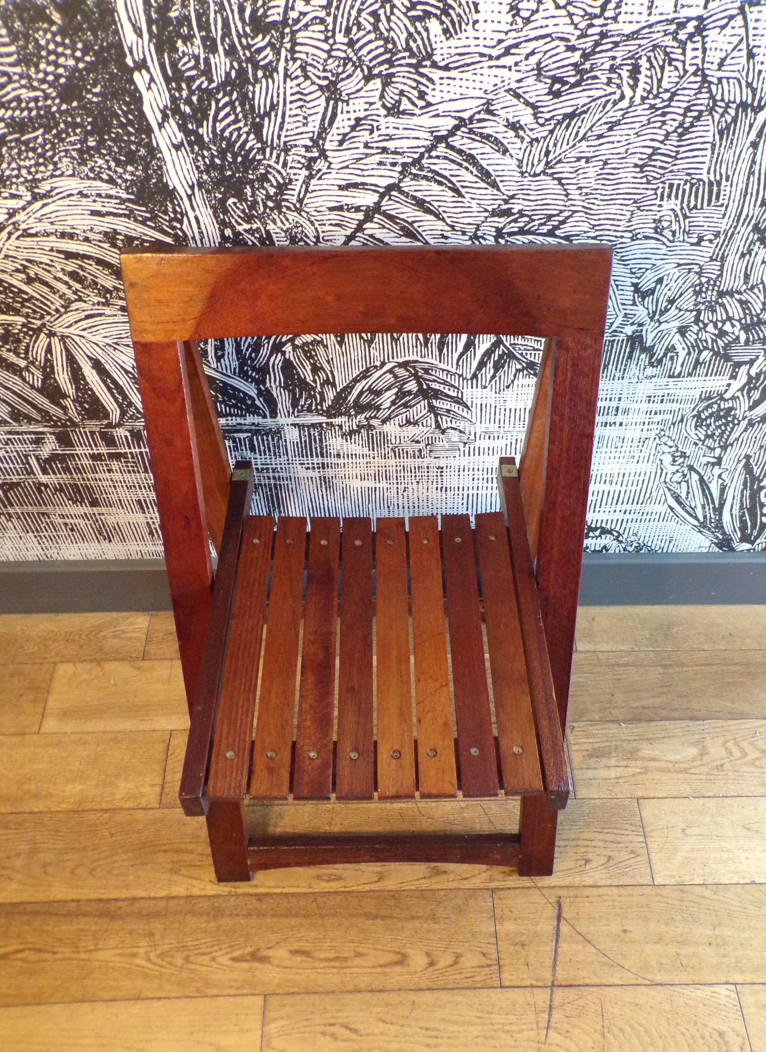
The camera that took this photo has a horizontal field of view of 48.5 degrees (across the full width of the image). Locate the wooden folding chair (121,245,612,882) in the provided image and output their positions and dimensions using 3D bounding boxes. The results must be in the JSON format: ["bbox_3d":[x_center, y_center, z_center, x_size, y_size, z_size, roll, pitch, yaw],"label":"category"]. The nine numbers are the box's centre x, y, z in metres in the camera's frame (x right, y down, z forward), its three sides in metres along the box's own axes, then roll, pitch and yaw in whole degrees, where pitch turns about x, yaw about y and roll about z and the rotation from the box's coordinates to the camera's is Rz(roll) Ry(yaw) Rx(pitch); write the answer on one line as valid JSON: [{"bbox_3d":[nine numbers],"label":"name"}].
[{"bbox_3d":[-0.006,0.105,0.977,0.457,0.739,0.460,-2,53,-2],"label":"wooden folding chair"}]

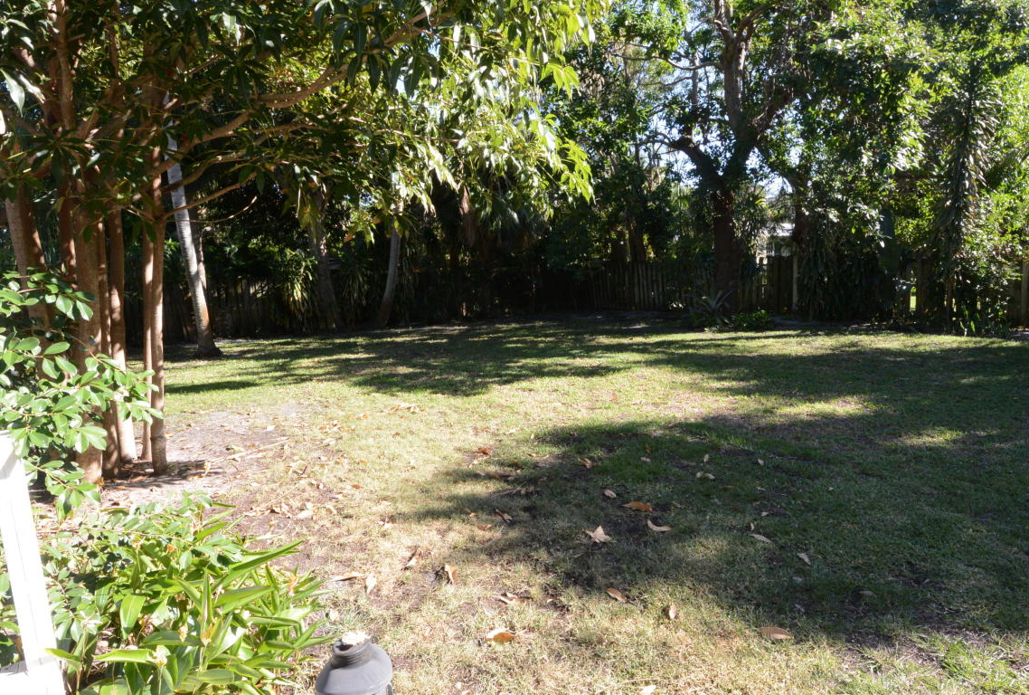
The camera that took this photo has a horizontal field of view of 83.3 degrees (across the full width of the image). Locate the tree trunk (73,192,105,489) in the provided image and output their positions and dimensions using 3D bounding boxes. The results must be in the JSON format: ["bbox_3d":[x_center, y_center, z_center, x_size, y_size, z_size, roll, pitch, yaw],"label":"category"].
[{"bbox_3d":[-3.397,-0.042,4.612,0.200,2.332,0.195,-2,9,-36],"label":"tree trunk"}]

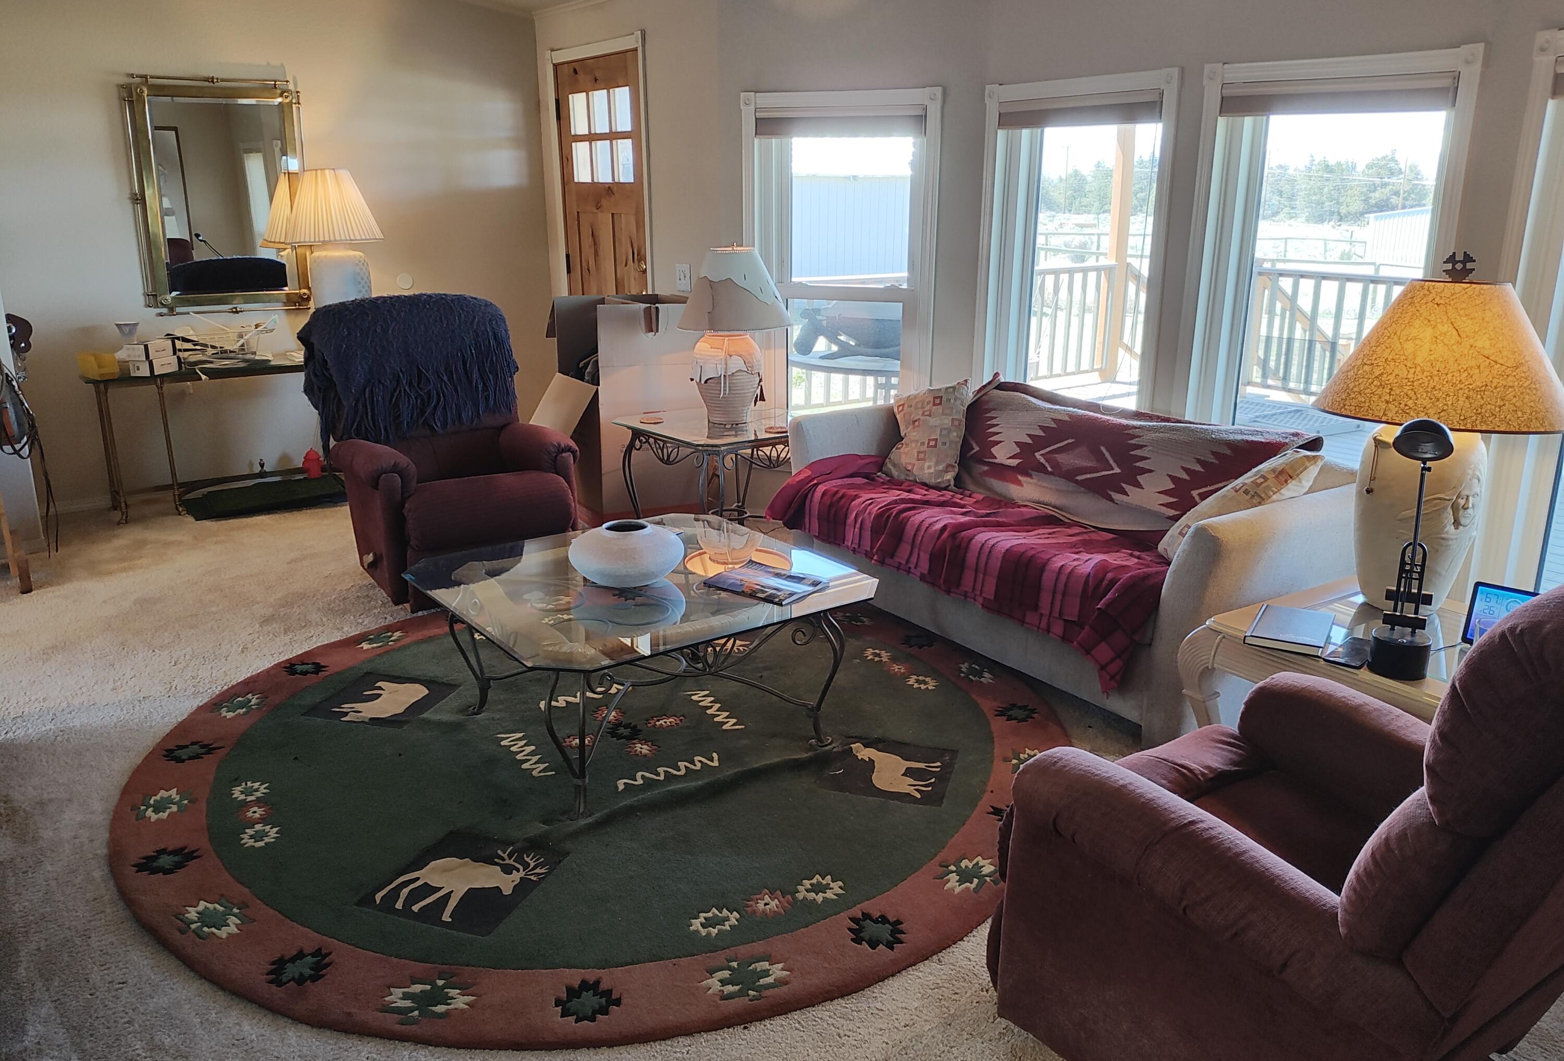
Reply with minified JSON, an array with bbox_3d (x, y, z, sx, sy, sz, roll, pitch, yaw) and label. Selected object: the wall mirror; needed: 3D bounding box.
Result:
[{"bbox_3d":[-2.582,-1.544,5.253,0.720,1.035,0.060,-12,24,-34],"label":"wall mirror"}]

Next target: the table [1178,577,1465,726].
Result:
[{"bbox_3d":[1.308,0.464,2.460,0.590,0.520,0.640,-12,20,-35],"label":"table"}]

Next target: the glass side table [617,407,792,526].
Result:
[{"bbox_3d":[-0.223,-0.172,4.566,0.660,0.545,0.660,-12,21,-34],"label":"glass side table"}]

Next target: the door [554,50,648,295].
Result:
[{"bbox_3d":[-0.923,-1.346,5.896,0.060,2.040,0.908,-12,20,-35],"label":"door"}]

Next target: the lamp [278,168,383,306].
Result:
[{"bbox_3d":[-2.124,-1.274,5.415,0.460,0.875,0.460,-12,21,-34],"label":"lamp"}]

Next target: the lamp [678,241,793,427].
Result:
[{"bbox_3d":[-0.181,-0.762,4.397,0.435,0.680,0.435,0,17,0],"label":"lamp"}]

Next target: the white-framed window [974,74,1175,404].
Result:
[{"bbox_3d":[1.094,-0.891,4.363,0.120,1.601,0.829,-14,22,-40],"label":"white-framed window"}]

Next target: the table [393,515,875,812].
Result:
[{"bbox_3d":[-0.368,0.336,3.022,0.980,0.444,0.965,-12,20,-35],"label":"table"}]

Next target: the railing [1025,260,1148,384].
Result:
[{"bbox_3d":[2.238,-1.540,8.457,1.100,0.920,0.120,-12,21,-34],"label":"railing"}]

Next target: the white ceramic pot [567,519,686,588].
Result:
[{"bbox_3d":[-0.413,0.059,3.008,0.310,0.152,0.310,0,17,0],"label":"white ceramic pot"}]

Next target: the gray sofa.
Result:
[{"bbox_3d":[0.898,-0.009,3.707,0.920,0.720,1.740,-12,20,-35],"label":"gray sofa"}]

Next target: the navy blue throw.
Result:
[{"bbox_3d":[-1.437,-0.637,4.410,0.760,0.550,0.420,-12,20,-35],"label":"navy blue throw"}]

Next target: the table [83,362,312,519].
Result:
[{"bbox_3d":[-2.479,-0.487,5.431,1.420,0.650,0.370,-12,21,-34],"label":"table"}]

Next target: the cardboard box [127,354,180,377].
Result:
[{"bbox_3d":[-2.789,-0.730,5.030,0.096,0.067,0.190,2,17,8],"label":"cardboard box"}]

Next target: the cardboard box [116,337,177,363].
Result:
[{"bbox_3d":[-2.814,-0.801,5.035,0.098,0.067,0.190,2,17,8],"label":"cardboard box"}]

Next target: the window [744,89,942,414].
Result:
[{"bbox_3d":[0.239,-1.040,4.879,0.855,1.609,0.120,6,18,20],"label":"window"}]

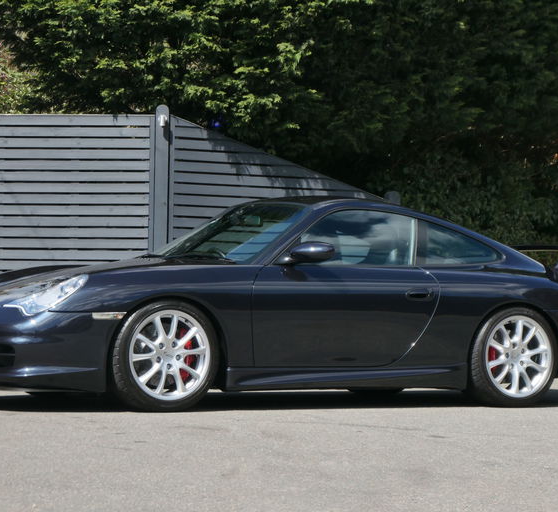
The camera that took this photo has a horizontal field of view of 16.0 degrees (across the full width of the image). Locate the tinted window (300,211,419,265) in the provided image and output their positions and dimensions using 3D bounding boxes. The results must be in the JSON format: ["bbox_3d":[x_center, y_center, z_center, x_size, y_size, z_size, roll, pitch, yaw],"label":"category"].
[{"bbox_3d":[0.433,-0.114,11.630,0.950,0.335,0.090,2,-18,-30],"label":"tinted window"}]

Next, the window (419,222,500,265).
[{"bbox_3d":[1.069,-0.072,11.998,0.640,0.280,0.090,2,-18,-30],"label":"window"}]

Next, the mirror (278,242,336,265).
[{"bbox_3d":[0.154,-0.019,11.261,0.270,0.120,0.225,2,-1,-30],"label":"mirror"}]

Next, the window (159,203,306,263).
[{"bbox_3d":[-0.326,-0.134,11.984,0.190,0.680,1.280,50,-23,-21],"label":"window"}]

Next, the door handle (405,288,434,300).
[{"bbox_3d":[0.819,0.224,11.669,0.200,0.060,0.040,2,-1,-30],"label":"door handle"}]

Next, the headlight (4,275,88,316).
[{"bbox_3d":[-1.232,0.214,10.704,0.420,0.235,0.330,2,-1,-30],"label":"headlight"}]

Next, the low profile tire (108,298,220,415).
[{"bbox_3d":[-0.650,0.541,10.938,0.640,0.635,0.240,2,-1,-30],"label":"low profile tire"}]

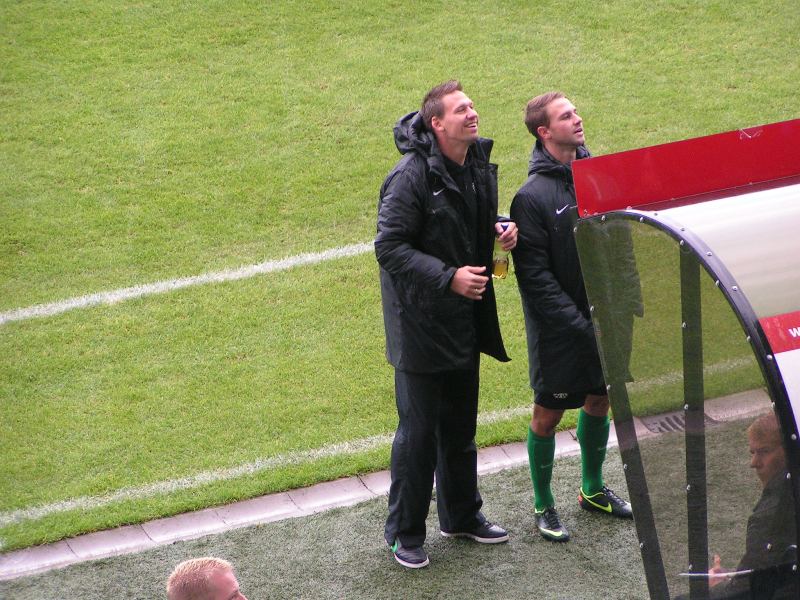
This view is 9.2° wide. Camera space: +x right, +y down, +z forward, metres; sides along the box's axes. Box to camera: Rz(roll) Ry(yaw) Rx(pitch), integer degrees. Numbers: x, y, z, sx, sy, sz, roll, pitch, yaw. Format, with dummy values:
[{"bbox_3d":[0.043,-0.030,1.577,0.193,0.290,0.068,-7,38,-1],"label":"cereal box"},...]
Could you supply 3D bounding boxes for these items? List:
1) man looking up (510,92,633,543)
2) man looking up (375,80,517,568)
[{"bbox_3d":[0.661,0.021,18.600,0.410,1.760,0.560,22,33,40],"label":"man looking up"},{"bbox_3d":[0.178,0.057,18.350,0.500,1.880,0.560,17,31,34],"label":"man looking up"}]

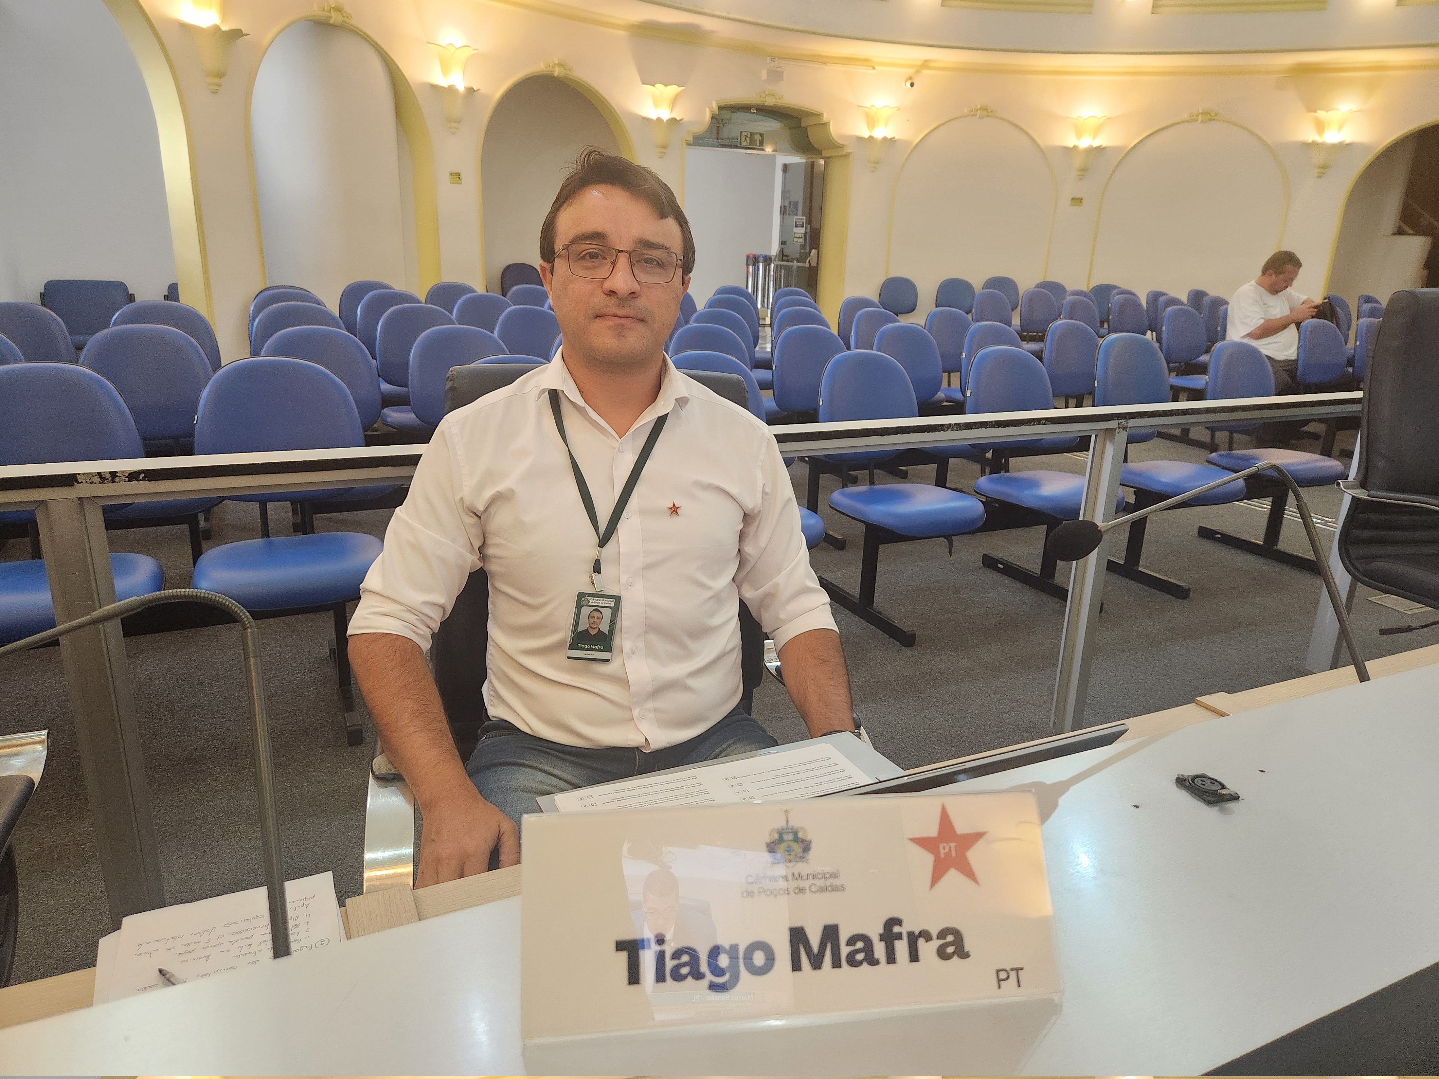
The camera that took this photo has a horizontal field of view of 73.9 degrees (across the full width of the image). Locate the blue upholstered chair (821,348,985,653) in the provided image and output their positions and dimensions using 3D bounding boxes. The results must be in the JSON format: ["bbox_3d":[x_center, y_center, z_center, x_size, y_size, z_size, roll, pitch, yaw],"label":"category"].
[{"bbox_3d":[0.604,-0.167,3.238,0.450,0.906,0.570,-7,19,-27],"label":"blue upholstered chair"}]

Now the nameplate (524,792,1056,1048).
[{"bbox_3d":[0.041,0.204,0.564,0.305,0.104,0.100,-1,18,-8],"label":"nameplate"}]

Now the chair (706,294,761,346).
[{"bbox_3d":[0.148,-1.123,6.241,0.475,0.874,0.580,-6,19,-24],"label":"chair"}]

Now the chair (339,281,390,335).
[{"bbox_3d":[-2.414,-1.323,6.710,0.480,0.910,0.560,-5,19,-21],"label":"chair"}]

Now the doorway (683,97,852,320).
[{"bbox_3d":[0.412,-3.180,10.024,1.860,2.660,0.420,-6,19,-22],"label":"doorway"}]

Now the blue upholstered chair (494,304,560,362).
[{"bbox_3d":[-0.838,-0.678,4.704,0.450,0.906,0.570,-7,19,-26],"label":"blue upholstered chair"}]

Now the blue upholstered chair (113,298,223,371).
[{"bbox_3d":[-2.282,-0.521,4.012,0.450,0.906,0.570,-7,19,-26],"label":"blue upholstered chair"}]

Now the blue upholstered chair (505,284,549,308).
[{"bbox_3d":[-1.259,-1.310,6.685,0.475,0.874,0.580,-6,19,-23],"label":"blue upholstered chair"}]

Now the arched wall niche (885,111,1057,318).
[{"bbox_3d":[2.751,-3.268,10.537,1.814,2.647,0.150,1,17,-3],"label":"arched wall niche"}]

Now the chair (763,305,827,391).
[{"bbox_3d":[0.569,-0.850,5.419,0.450,0.906,0.570,-7,19,-26],"label":"chair"}]

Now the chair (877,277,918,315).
[{"bbox_3d":[1.854,-2.185,9.655,0.460,0.870,0.550,-2,18,-11],"label":"chair"}]

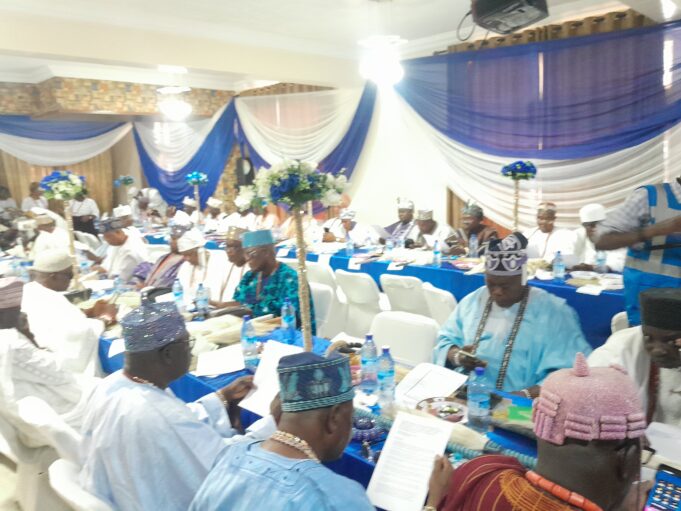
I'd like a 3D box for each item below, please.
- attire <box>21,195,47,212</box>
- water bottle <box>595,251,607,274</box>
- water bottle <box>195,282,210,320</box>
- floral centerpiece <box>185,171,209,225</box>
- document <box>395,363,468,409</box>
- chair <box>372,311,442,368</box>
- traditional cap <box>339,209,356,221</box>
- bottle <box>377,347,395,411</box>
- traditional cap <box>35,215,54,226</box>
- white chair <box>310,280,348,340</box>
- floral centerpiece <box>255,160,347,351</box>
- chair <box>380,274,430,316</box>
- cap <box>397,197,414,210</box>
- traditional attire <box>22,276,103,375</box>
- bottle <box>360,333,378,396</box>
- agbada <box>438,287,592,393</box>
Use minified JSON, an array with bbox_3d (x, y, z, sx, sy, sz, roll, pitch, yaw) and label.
[{"bbox_3d":[-5.161,-0.824,8.600,0.480,0.600,0.320,-8,12,-33],"label":"attire"},{"bbox_3d":[2.048,0.047,4.008,0.066,0.230,0.066,7,13,41],"label":"water bottle"},{"bbox_3d":[-0.877,0.283,3.217,0.073,0.245,0.073,6,12,39],"label":"water bottle"},{"bbox_3d":[-2.465,-0.972,8.810,0.420,0.950,0.420,6,12,39],"label":"floral centerpiece"},{"bbox_3d":[0.360,0.510,2.048,0.220,0.025,0.300,4,10,39],"label":"document"},{"bbox_3d":[0.250,0.785,2.659,0.450,0.880,0.550,6,12,39],"label":"chair"},{"bbox_3d":[0.089,-0.481,6.050,0.190,0.130,0.200,-11,21,4],"label":"traditional cap"},{"bbox_3d":[0.173,0.456,1.914,0.067,0.232,0.067,-1,10,0],"label":"bottle"},{"bbox_3d":[-3.148,-0.373,5.450,0.190,0.120,0.210,6,22,39],"label":"traditional cap"},{"bbox_3d":[-0.348,0.674,3.600,0.450,0.890,0.530,5,11,45],"label":"white chair"},{"bbox_3d":[-0.167,0.035,2.324,0.420,0.930,0.420,-1,10,0],"label":"floral centerpiece"},{"bbox_3d":[0.614,0.571,3.859,0.450,0.880,0.550,6,12,39],"label":"chair"},{"bbox_3d":[0.705,-0.564,5.550,0.190,0.150,0.200,7,13,41],"label":"cap"},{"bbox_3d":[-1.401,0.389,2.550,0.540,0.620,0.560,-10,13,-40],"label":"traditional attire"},{"bbox_3d":[0.110,0.431,2.025,0.068,0.250,0.068,-3,8,0],"label":"bottle"},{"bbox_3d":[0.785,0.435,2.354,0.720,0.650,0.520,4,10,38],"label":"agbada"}]

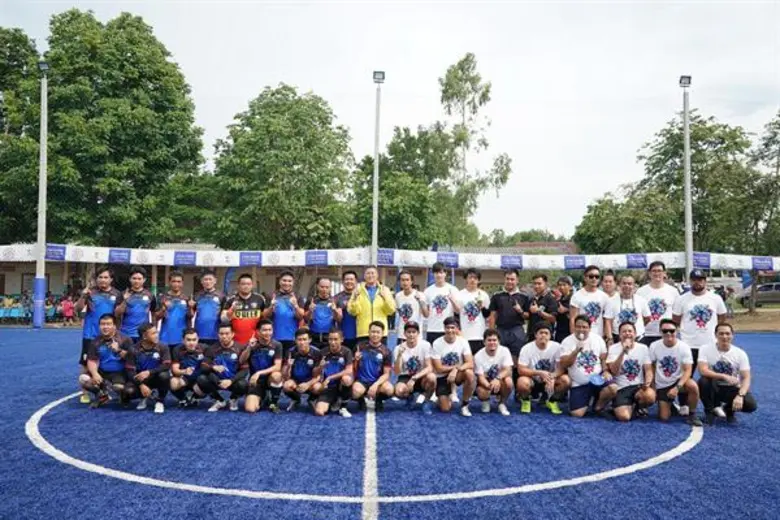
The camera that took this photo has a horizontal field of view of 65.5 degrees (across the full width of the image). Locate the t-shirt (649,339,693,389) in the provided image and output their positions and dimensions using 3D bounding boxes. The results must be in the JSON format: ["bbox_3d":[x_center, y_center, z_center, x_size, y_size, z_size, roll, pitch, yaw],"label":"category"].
[{"bbox_3d":[3.246,1.198,7.020,0.510,0.580,0.330,0,-2,18],"label":"t-shirt"}]

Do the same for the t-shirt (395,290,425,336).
[{"bbox_3d":[0.257,0.704,7.980,0.410,0.660,0.280,0,-2,-2],"label":"t-shirt"}]

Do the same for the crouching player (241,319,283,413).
[{"bbox_3d":[-1.600,1.264,7.470,0.508,1.060,0.680,1,-2,-8],"label":"crouching player"}]

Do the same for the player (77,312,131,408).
[{"bbox_3d":[-3.604,1.231,7.623,0.609,1.114,0.700,1,-2,-6],"label":"player"}]

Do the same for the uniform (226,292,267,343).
[{"bbox_3d":[-1.894,0.773,7.950,0.540,0.695,0.330,1,-2,-15],"label":"uniform"}]

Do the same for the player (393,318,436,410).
[{"bbox_3d":[0.304,1.284,7.467,0.530,1.050,0.700,0,-2,5],"label":"player"}]

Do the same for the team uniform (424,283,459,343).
[{"bbox_3d":[0.675,0.714,7.950,0.460,0.840,0.290,0,-2,5],"label":"team uniform"}]

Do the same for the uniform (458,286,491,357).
[{"bbox_3d":[1.074,0.791,7.800,0.430,0.849,0.280,0,-2,6],"label":"uniform"}]

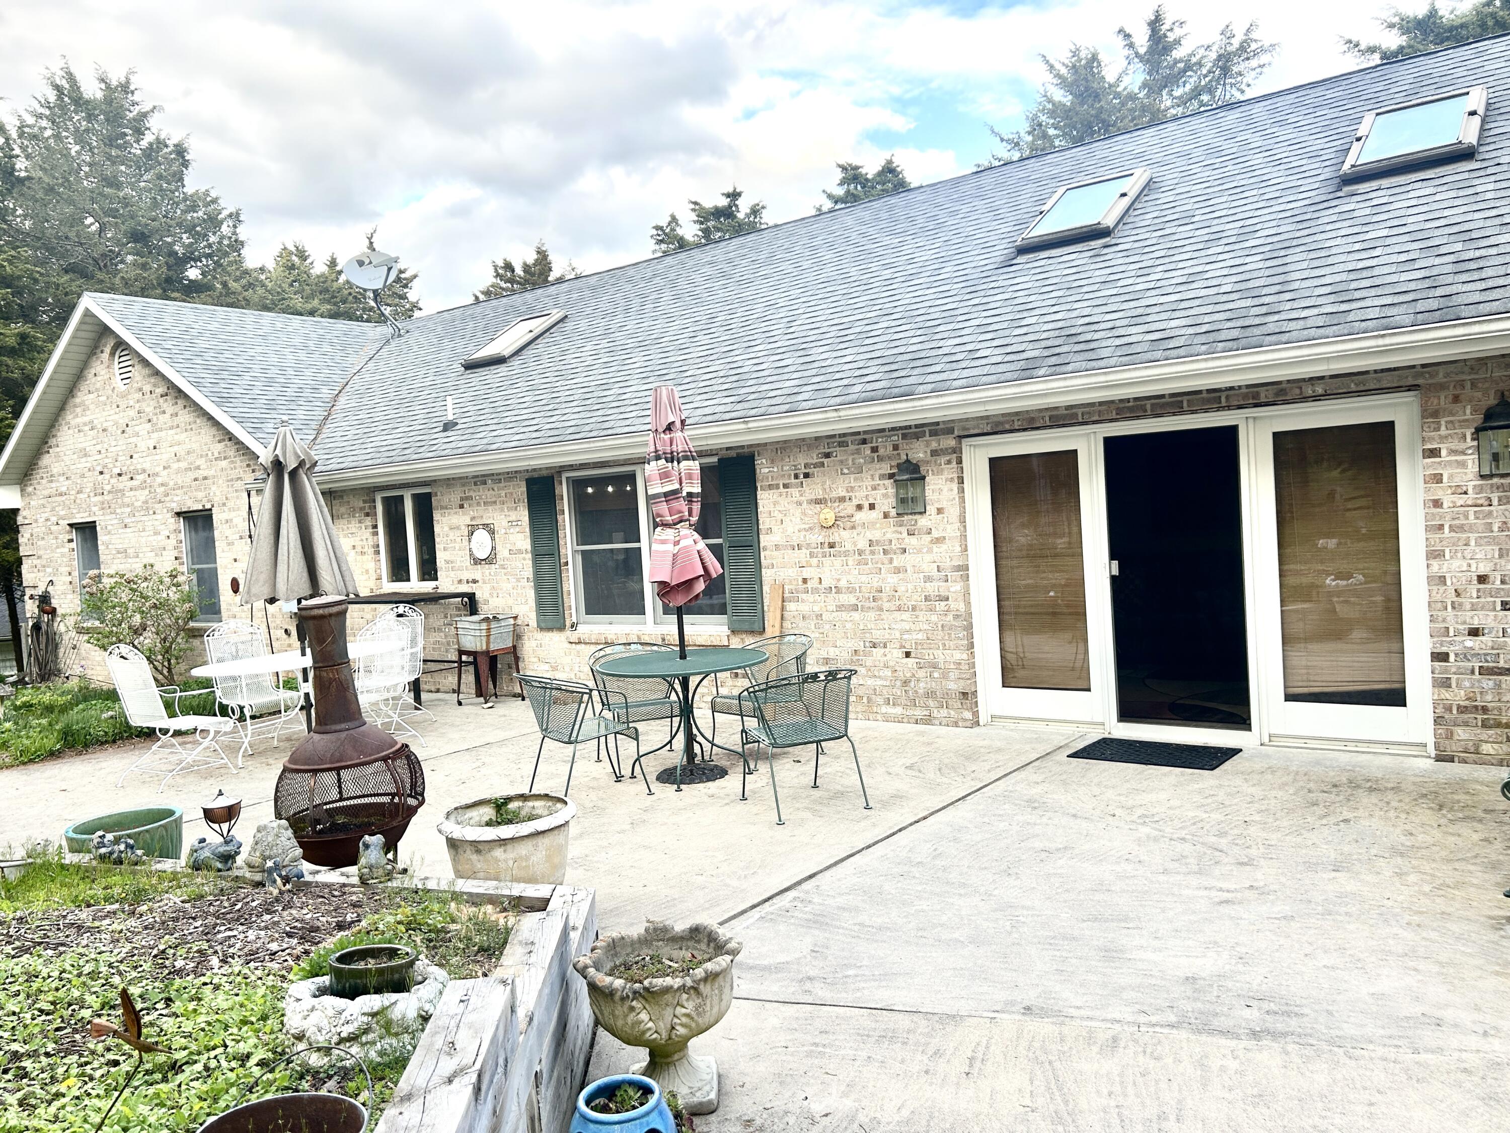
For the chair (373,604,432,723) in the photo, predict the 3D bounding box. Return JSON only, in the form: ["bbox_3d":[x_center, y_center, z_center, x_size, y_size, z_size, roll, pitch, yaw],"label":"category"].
[{"bbox_3d":[-3.197,0.895,9.815,0.600,1.010,0.700,-3,3,23],"label":"chair"}]

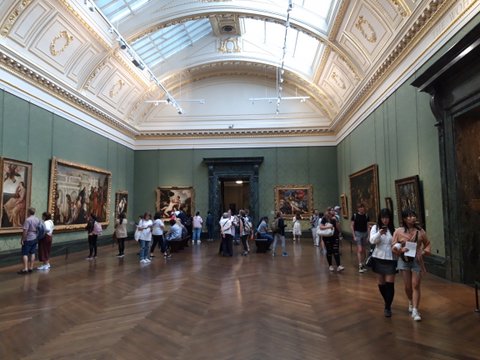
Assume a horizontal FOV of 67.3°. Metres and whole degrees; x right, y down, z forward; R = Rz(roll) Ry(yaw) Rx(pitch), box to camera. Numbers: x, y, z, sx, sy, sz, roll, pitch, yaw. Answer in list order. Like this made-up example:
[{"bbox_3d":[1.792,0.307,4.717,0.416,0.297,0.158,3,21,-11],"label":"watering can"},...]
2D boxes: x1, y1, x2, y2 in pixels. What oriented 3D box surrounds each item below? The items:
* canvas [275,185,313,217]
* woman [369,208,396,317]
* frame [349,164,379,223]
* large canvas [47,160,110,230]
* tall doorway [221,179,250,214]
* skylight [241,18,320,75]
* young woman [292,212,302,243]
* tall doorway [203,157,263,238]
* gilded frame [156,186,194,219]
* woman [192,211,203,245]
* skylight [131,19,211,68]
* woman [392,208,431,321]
[{"bbox_3d":[3.206,1.335,21.494,2.193,2.046,0.129,-1,-5,4],"label":"canvas"},{"bbox_3d":[2.353,1.313,5.866,0.495,1.693,0.416,-2,-5,16],"label":"woman"},{"bbox_3d":[5.367,0.696,15.649,0.129,2.198,4.455,-1,-5,4],"label":"frame"},{"bbox_3d":[-6.951,0.716,16.179,0.178,2.752,5.178,-1,-5,4],"label":"large canvas"},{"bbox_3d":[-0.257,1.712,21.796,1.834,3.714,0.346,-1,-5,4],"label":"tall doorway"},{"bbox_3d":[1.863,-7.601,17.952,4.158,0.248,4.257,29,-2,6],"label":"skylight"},{"bbox_3d":[3.218,2.584,19.961,0.475,1.584,0.356,-1,-5,4],"label":"young woman"},{"bbox_3d":[-0.346,1.115,21.655,3.652,4.879,0.495,-1,-5,4],"label":"tall doorway"},{"bbox_3d":[-3.935,1.490,22.025,2.302,2.095,0.129,-1,-5,4],"label":"gilded frame"},{"bbox_3d":[-2.316,2.583,19.785,0.515,1.673,0.356,0,-5,-4],"label":"woman"},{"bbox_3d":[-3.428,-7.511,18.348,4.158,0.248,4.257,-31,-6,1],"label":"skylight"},{"bbox_3d":[2.745,1.297,5.738,0.574,1.693,0.475,-2,-5,11],"label":"woman"}]

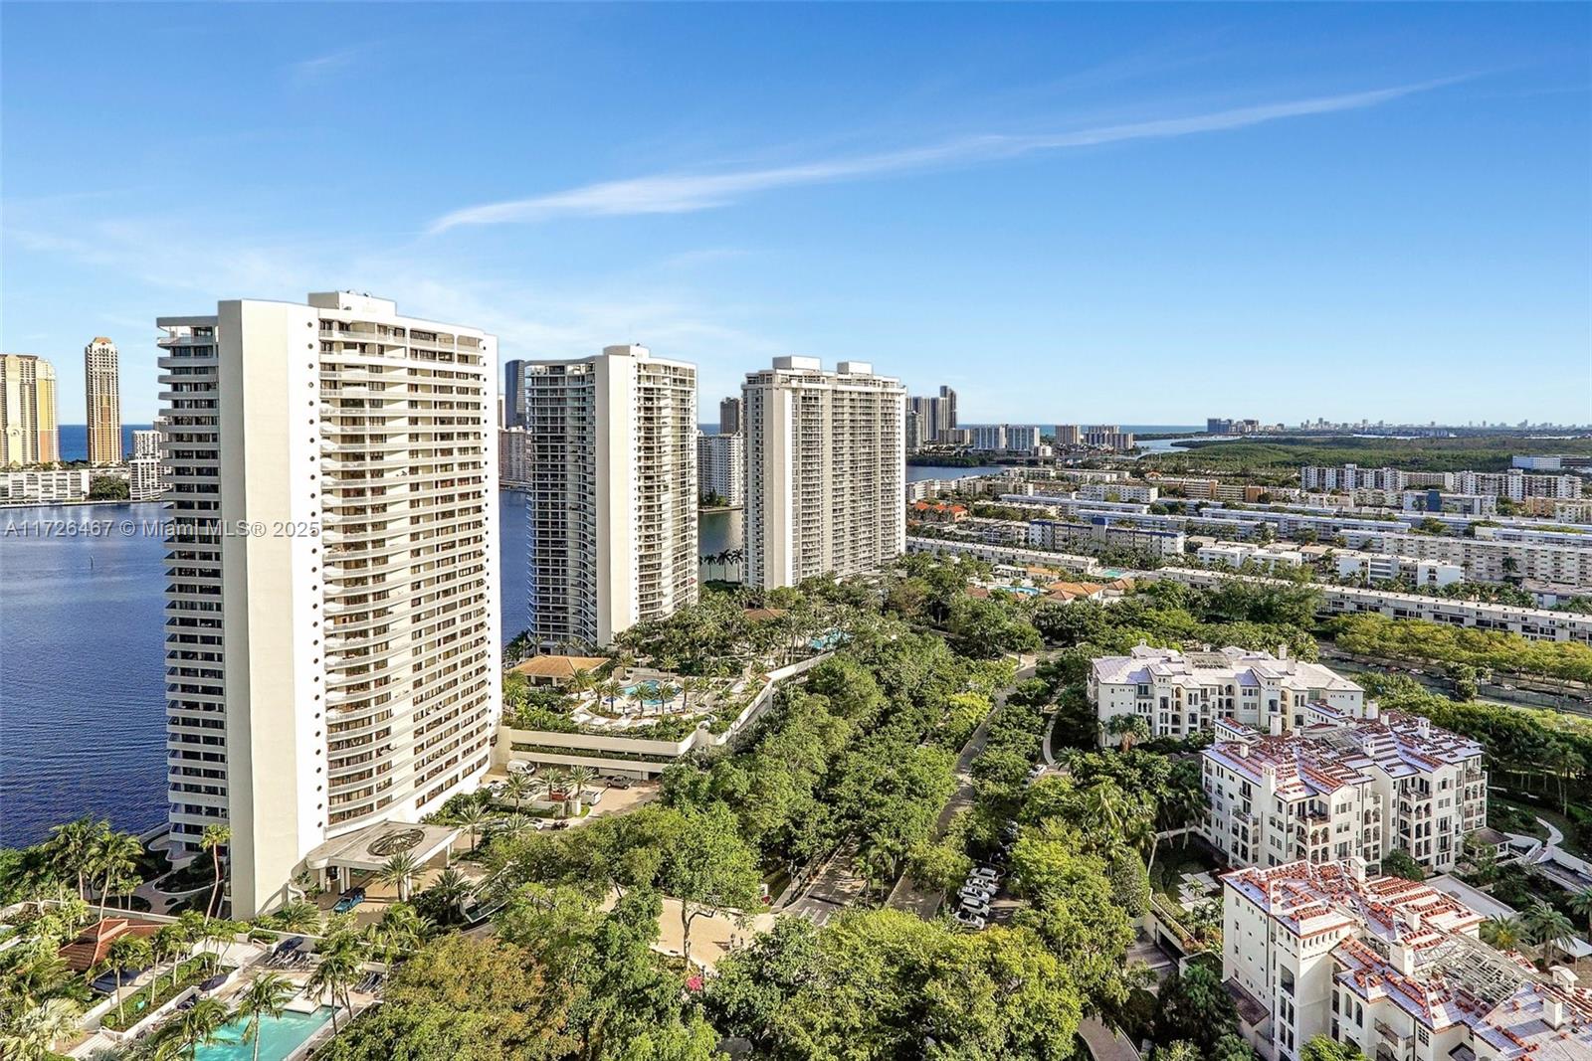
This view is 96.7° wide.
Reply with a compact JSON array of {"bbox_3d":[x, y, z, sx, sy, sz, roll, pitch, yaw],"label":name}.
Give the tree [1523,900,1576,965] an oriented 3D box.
[{"bbox_3d":[96.600,52.000,90.800,7.300,7.800,7.300,-6,9,-42],"label":"tree"}]

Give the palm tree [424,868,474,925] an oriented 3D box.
[{"bbox_3d":[-50.032,52.765,102.000,7.100,7.600,7.000,-2,6,-26],"label":"palm tree"}]

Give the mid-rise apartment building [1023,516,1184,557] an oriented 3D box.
[{"bbox_3d":[173.006,3.478,396.000,78.000,17.000,16.000,4,7,41],"label":"mid-rise apartment building"}]

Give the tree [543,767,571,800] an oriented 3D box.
[{"bbox_3d":[-45.347,47.766,133.300,4.700,6.300,4.900,-1,4,-19],"label":"tree"}]

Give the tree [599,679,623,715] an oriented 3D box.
[{"bbox_3d":[-40.687,36.300,154.800,5.200,7.600,5.300,-1,4,-14],"label":"tree"}]

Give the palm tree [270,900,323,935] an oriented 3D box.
[{"bbox_3d":[-68.200,52.800,96.400,7.000,5.600,7.000,-5,8,-35],"label":"palm tree"}]

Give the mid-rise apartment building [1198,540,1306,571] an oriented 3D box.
[{"bbox_3d":[215.449,14.165,336.000,42.000,10.000,18.000,3,5,34],"label":"mid-rise apartment building"}]

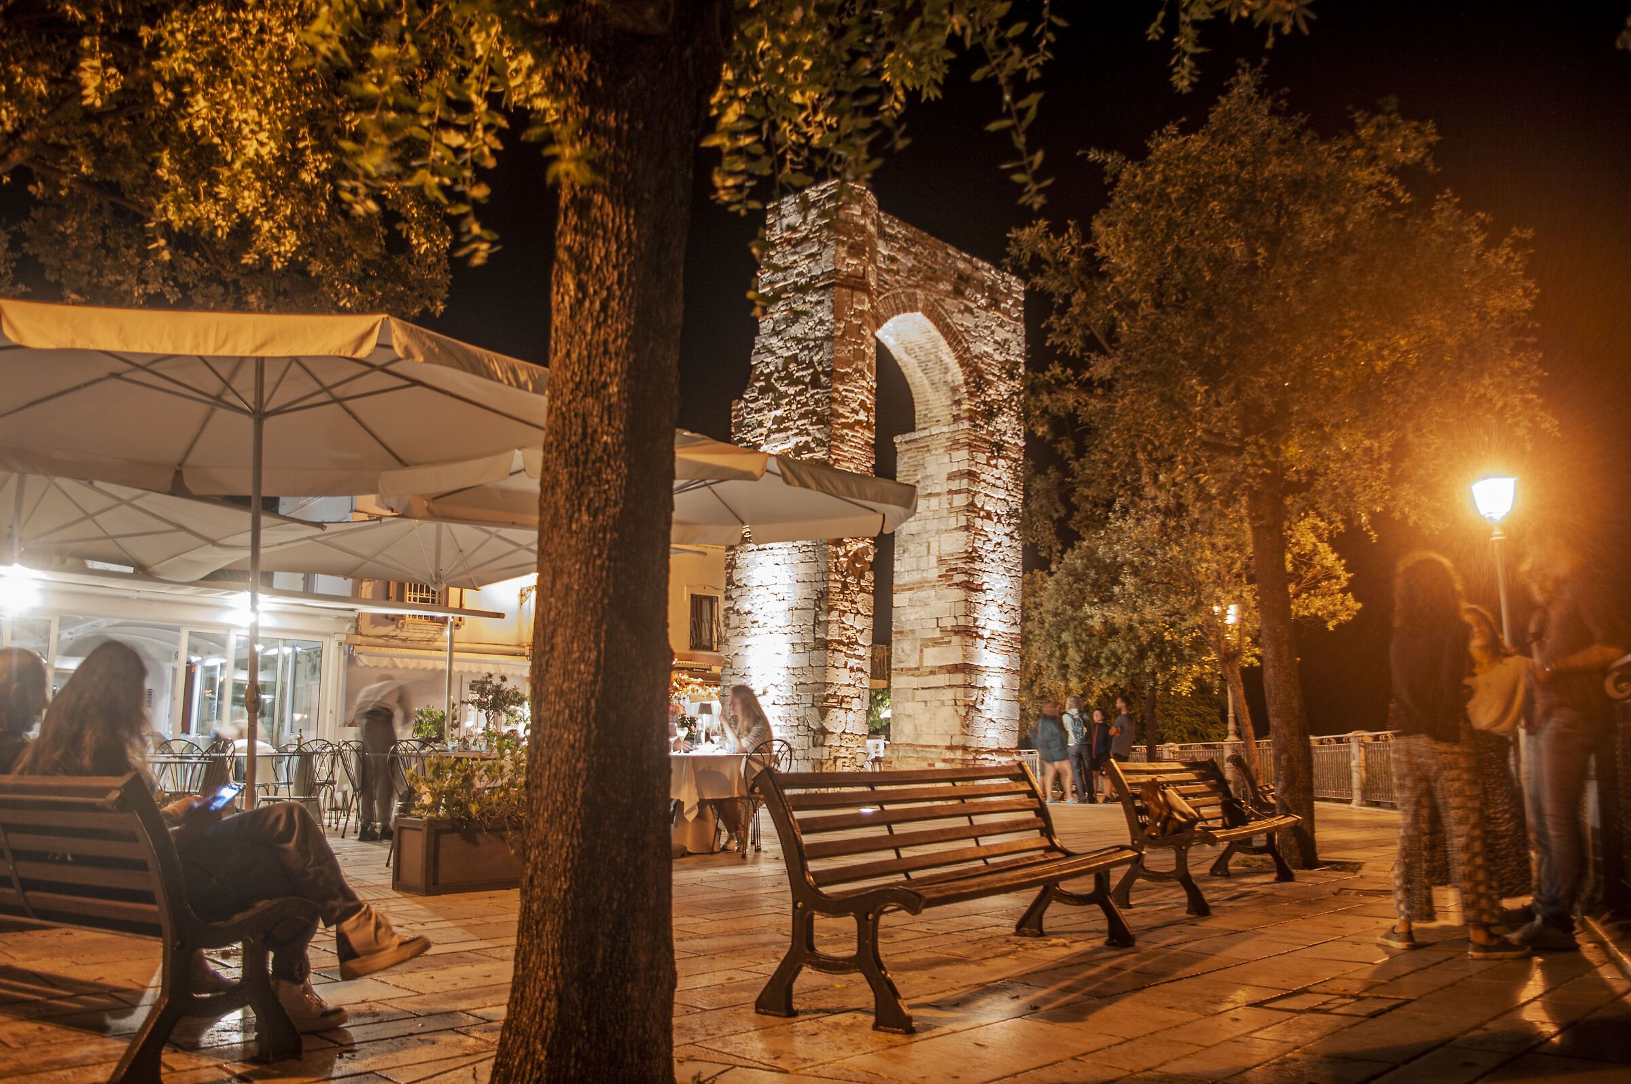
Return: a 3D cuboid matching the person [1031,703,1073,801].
[{"bbox_3d":[3.988,3.509,20.400,0.550,1.700,0.420,-7,-12,34],"label":"person"}]

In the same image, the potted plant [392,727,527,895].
[{"bbox_3d":[-1.986,1.616,7.469,1.000,0.950,0.480,8,-12,-40],"label":"potted plant"}]

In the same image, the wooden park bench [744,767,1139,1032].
[{"bbox_3d":[0.607,1.261,4.731,0.660,0.800,2.020,-7,-12,33],"label":"wooden park bench"}]

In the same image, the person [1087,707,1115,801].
[{"bbox_3d":[4.775,3.552,20.400,0.450,1.540,0.320,-2,-10,10],"label":"person"}]

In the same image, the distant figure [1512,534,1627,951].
[{"bbox_3d":[3.299,0.847,5.354,0.480,1.770,0.500,-2,-10,12],"label":"distant figure"}]

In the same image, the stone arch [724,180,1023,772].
[{"bbox_3d":[1.169,-0.479,20.586,2.050,9.400,5.420,-8,-12,40],"label":"stone arch"}]

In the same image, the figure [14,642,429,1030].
[{"bbox_3d":[-1.750,0.878,3.625,0.550,1.140,1.060,-7,-12,34],"label":"figure"}]

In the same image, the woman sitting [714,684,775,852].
[{"bbox_3d":[-0.584,1.864,10.081,0.680,1.320,0.480,-2,-10,10],"label":"woman sitting"}]

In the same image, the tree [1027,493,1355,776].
[{"bbox_3d":[5.832,1.588,18.794,5.000,4.850,4.600,-1,-10,0],"label":"tree"}]

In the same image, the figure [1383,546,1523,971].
[{"bbox_3d":[2.633,0.876,5.187,0.520,1.670,0.420,-7,-12,31],"label":"figure"}]

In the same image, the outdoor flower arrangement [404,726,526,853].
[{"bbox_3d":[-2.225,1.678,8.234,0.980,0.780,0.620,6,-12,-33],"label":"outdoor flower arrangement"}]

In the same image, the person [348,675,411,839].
[{"bbox_3d":[-3.994,1.987,11.277,0.500,1.470,0.650,-4,-10,22],"label":"person"}]

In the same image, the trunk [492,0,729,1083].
[{"bbox_3d":[-0.521,-0.115,3.308,0.560,3.050,0.500,-1,-10,0],"label":"trunk"}]

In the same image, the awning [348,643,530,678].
[{"bbox_3d":[-5.343,1.642,17.400,0.750,0.450,2.750,-9,-13,41],"label":"awning"}]

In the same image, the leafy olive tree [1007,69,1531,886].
[{"bbox_3d":[3.698,-0.765,9.777,4.350,6.450,4.300,-1,-10,0],"label":"leafy olive tree"}]

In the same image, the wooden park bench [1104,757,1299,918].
[{"bbox_3d":[2.300,1.642,7.107,0.640,0.780,1.930,-6,-11,32],"label":"wooden park bench"}]

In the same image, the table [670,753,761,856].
[{"bbox_3d":[-0.860,2.135,10.035,0.900,0.770,0.900,-3,-10,17],"label":"table"}]

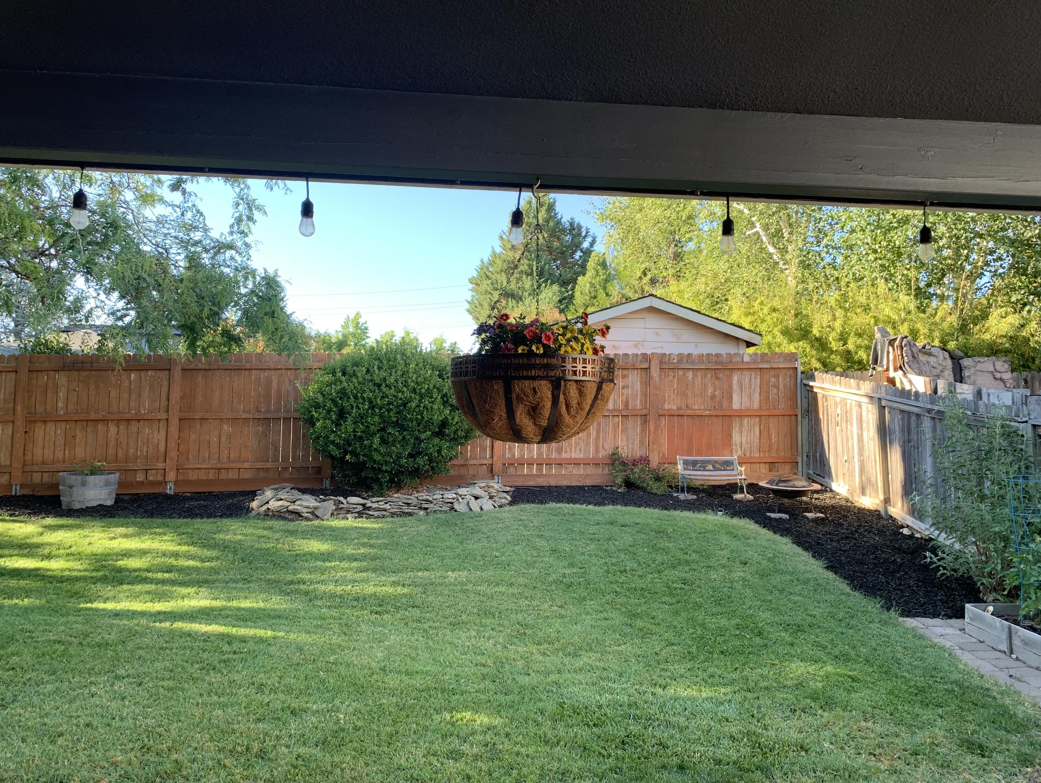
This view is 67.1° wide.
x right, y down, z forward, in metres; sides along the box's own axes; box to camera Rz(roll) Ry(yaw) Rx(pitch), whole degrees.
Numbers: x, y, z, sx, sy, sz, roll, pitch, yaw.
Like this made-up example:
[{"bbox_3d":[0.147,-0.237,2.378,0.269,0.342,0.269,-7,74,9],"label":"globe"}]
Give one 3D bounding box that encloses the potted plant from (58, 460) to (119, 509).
[{"bbox_3d":[-5.475,1.190,9.950,0.680,0.580,0.680,1,-2,-5],"label":"potted plant"}]

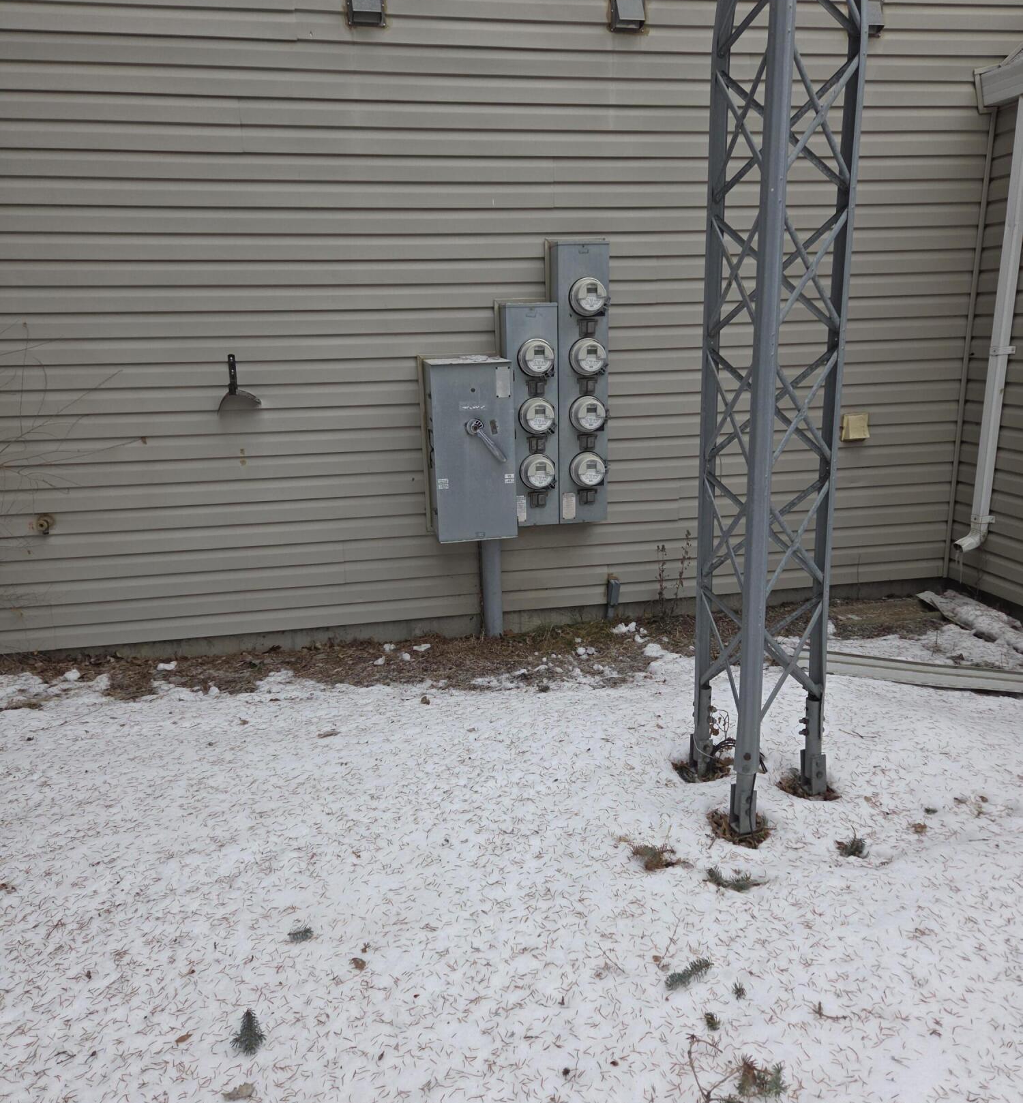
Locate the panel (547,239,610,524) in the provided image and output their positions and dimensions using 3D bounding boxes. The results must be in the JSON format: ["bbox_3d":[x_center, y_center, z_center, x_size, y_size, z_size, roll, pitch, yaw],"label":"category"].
[{"bbox_3d":[0.350,-0.816,4.511,0.250,1.346,0.293,-4,14,-10],"label":"panel"}]

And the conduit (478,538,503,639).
[{"bbox_3d":[-0.098,0.162,4.721,0.098,0.585,0.098,-4,14,-10],"label":"conduit"}]

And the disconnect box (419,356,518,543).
[{"bbox_3d":[-0.202,-0.500,4.436,0.381,0.828,0.380,-4,14,-10],"label":"disconnect box"}]

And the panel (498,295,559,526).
[{"bbox_3d":[0.102,-0.663,4.501,0.250,1.074,0.293,-4,14,-10],"label":"panel"}]

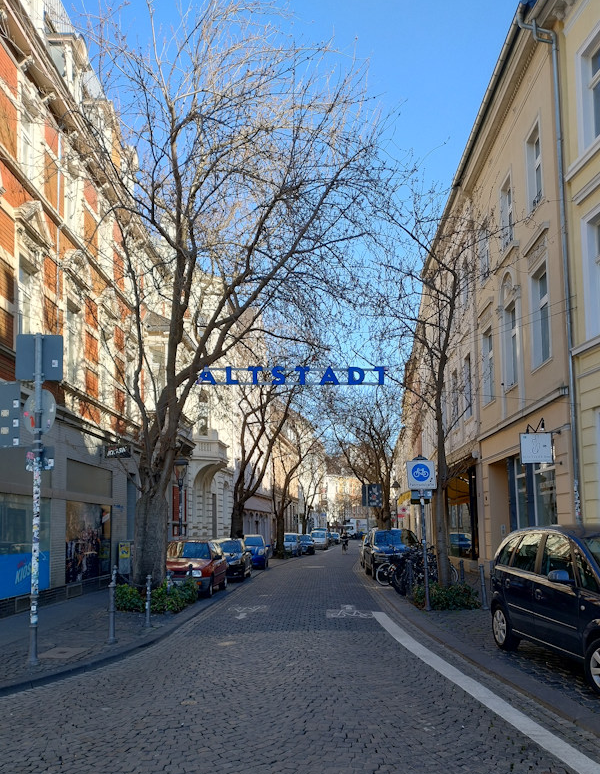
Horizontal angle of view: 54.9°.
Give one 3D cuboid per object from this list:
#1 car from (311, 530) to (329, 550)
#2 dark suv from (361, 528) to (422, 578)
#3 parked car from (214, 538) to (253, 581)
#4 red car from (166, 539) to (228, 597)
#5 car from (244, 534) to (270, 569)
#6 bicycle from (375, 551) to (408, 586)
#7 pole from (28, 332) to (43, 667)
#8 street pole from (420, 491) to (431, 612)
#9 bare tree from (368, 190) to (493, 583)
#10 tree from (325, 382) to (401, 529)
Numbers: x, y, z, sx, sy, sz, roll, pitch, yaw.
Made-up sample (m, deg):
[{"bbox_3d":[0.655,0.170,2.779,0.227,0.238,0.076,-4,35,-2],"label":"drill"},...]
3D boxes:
[{"bbox_3d":[1.920,15.279,57.683,1.780,1.720,4.400,-2,-12,5],"label":"car"},{"bbox_3d":[3.390,6.088,21.284,1.860,1.730,4.600,-1,-12,2],"label":"dark suv"},{"bbox_3d":[-2.679,6.251,21.460,1.780,1.500,4.250,-1,-12,2],"label":"parked car"},{"bbox_3d":[-3.019,4.850,15.752,1.700,1.430,4.050,-1,-12,1],"label":"red car"},{"bbox_3d":[-2.209,7.792,27.559,1.680,1.490,3.900,-1,-12,3],"label":"car"},{"bbox_3d":[2.924,5.630,18.013,1.750,1.060,0.600,9,-15,-37],"label":"bicycle"},{"bbox_3d":[-3.308,1.334,7.250,0.100,4.091,0.100,-1,-12,2],"label":"pole"},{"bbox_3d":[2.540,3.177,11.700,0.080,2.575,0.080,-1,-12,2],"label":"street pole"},{"bbox_3d":[3.049,0.222,13.500,2.900,9.500,2.900,-1,-12,2],"label":"bare tree"},{"bbox_3d":[2.835,3.952,25.800,3.500,8.000,3.500,-1,-12,2],"label":"tree"}]

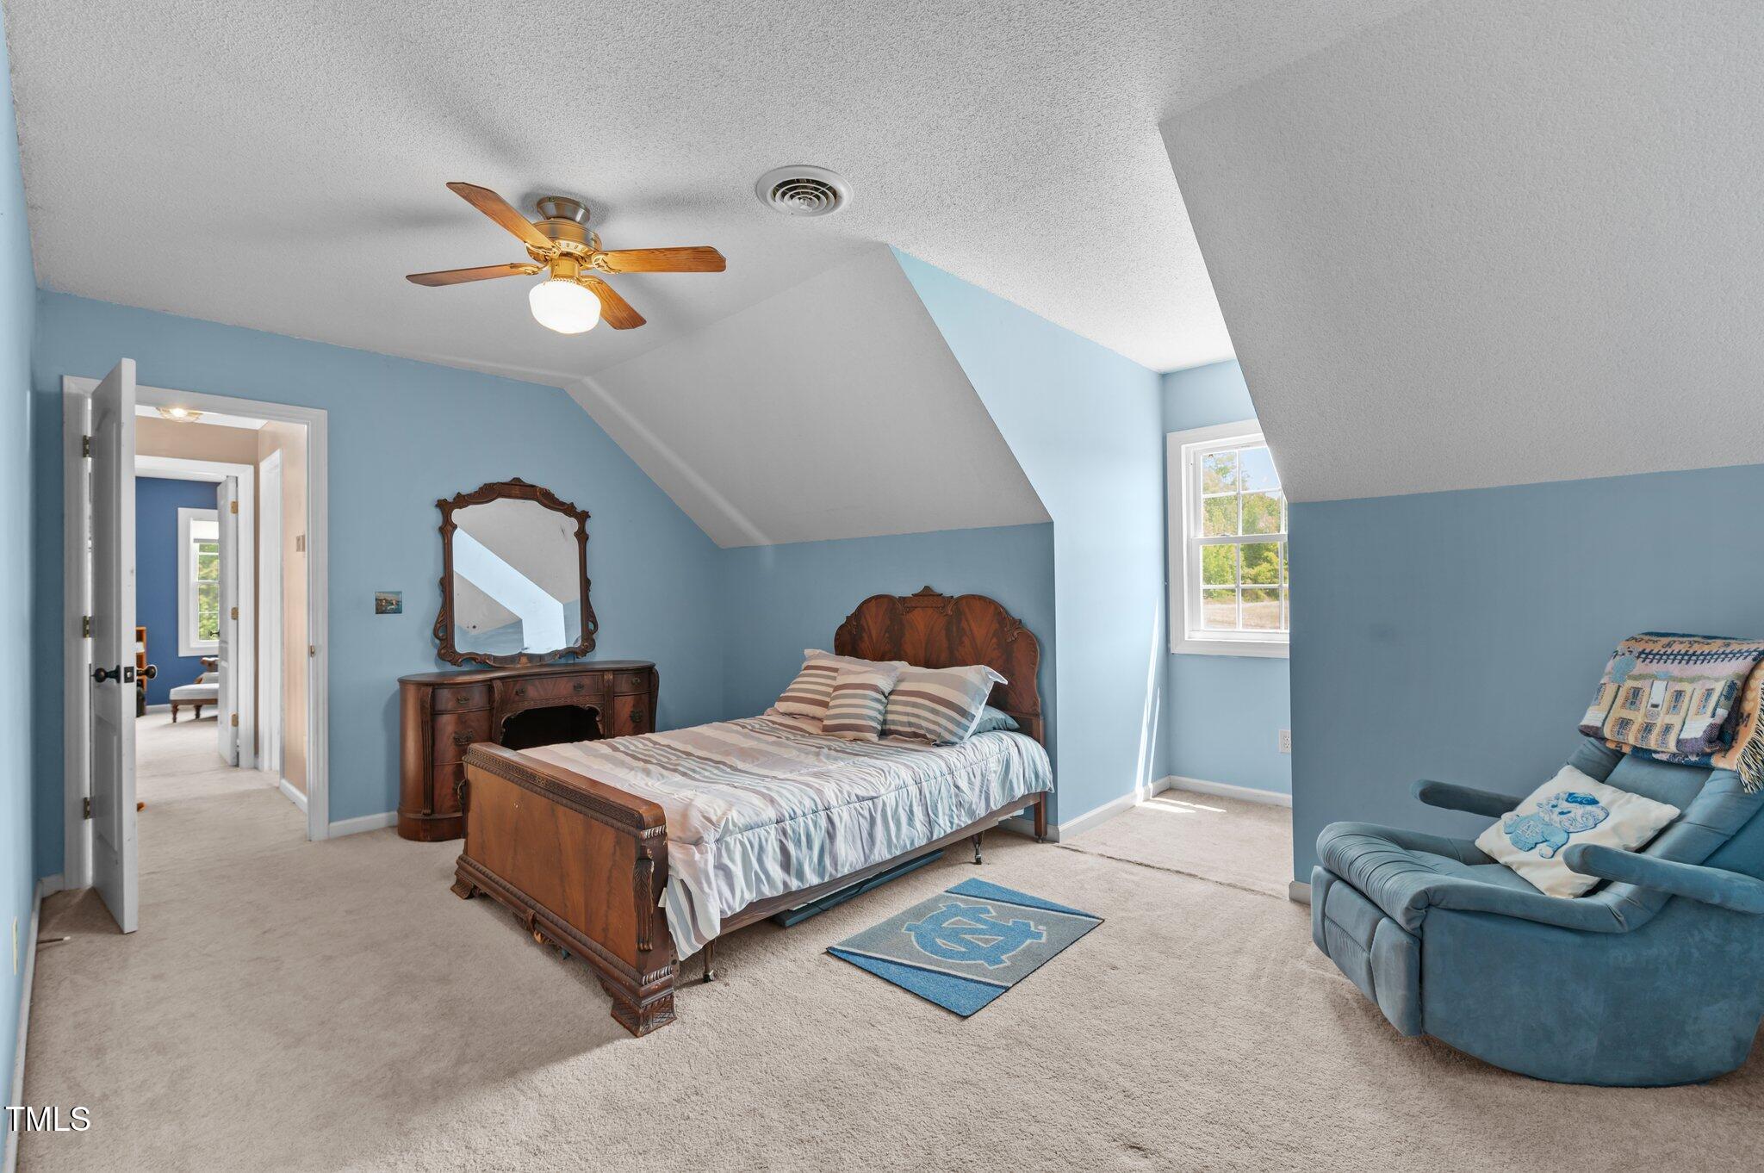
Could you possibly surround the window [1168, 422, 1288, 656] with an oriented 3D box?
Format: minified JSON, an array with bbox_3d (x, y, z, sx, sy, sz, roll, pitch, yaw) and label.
[{"bbox_3d":[2.093,-0.270,4.093,0.970,1.320,0.100,-1,-1,43],"label":"window"}]

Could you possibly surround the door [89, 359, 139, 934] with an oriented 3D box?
[{"bbox_3d":[-2.952,0.213,2.822,0.715,2.030,0.040,-1,-1,37],"label":"door"}]

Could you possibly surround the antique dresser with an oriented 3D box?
[{"bbox_3d":[-1.872,0.849,4.030,0.490,0.775,1.260,-1,-1,44],"label":"antique dresser"}]

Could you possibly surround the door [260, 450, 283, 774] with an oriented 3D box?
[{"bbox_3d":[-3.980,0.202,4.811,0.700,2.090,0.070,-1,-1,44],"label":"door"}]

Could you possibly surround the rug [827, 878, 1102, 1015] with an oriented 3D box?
[{"bbox_3d":[0.305,1.201,2.538,0.580,0.010,0.820,-1,-1,44],"label":"rug"}]

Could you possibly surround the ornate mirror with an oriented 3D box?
[{"bbox_3d":[-2.049,-0.075,4.194,0.060,1.080,0.890,-1,-1,44],"label":"ornate mirror"}]

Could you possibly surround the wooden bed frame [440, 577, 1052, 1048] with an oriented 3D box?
[{"bbox_3d":[-0.467,0.610,3.203,1.490,1.215,2.090,-1,-1,44],"label":"wooden bed frame"}]

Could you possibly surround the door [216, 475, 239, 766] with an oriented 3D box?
[{"bbox_3d":[-4.824,0.249,5.408,0.713,2.030,0.040,-1,-1,43],"label":"door"}]

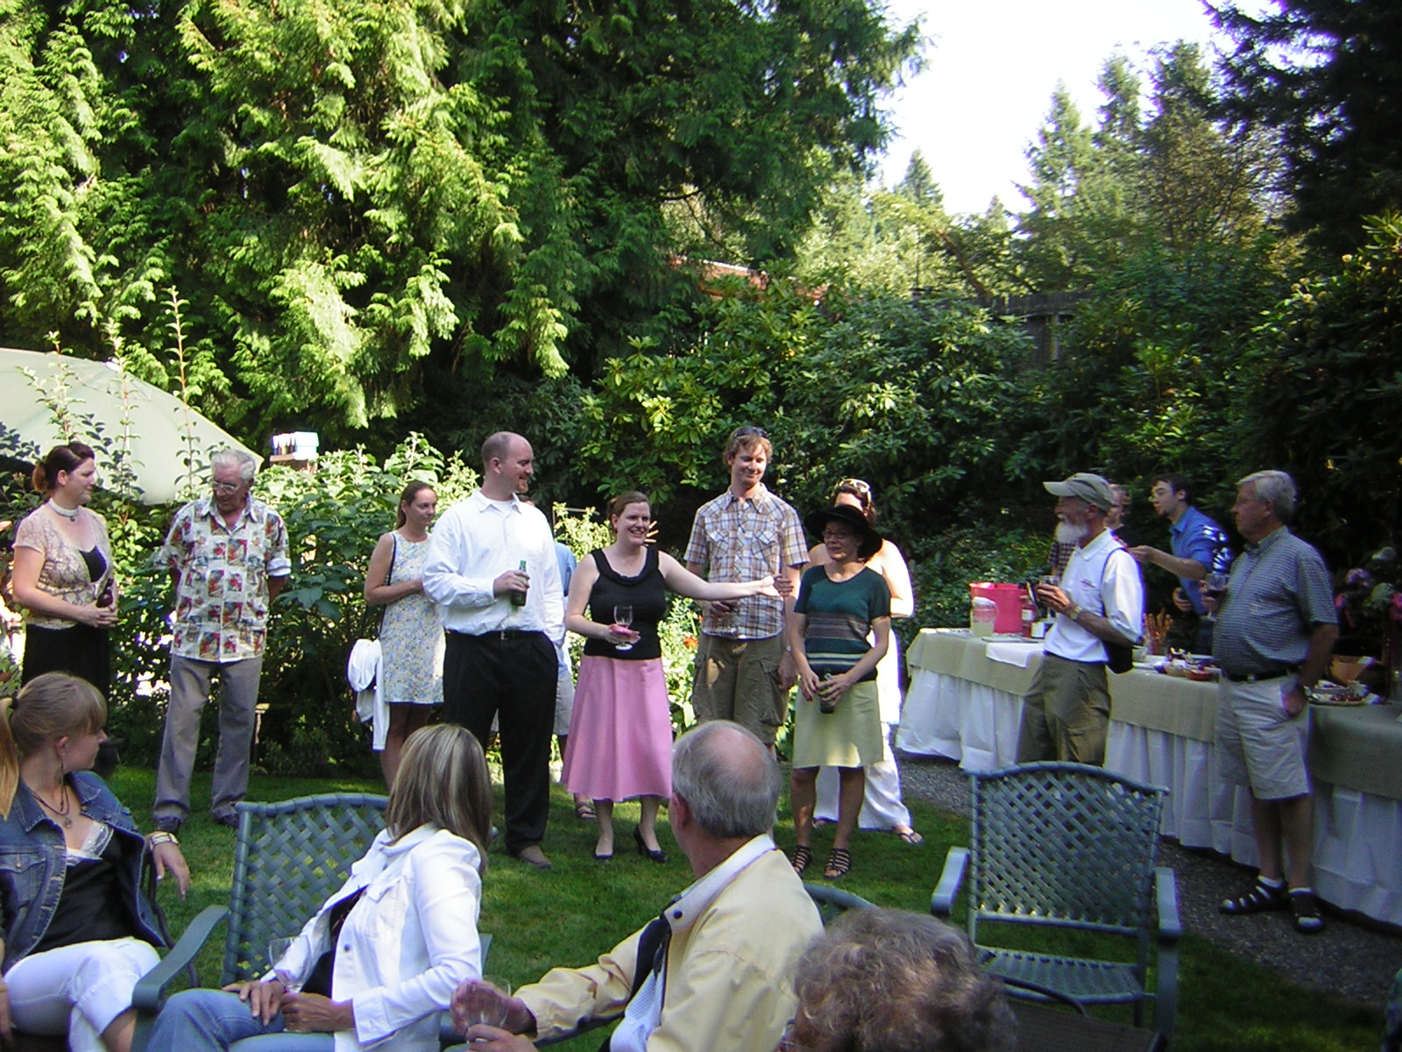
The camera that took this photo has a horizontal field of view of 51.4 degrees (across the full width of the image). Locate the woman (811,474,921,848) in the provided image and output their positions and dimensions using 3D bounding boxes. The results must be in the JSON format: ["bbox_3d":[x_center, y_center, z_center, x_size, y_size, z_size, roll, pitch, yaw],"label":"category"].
[{"bbox_3d":[0.787,0.616,7.100,0.560,1.700,0.420,2,3,12],"label":"woman"}]

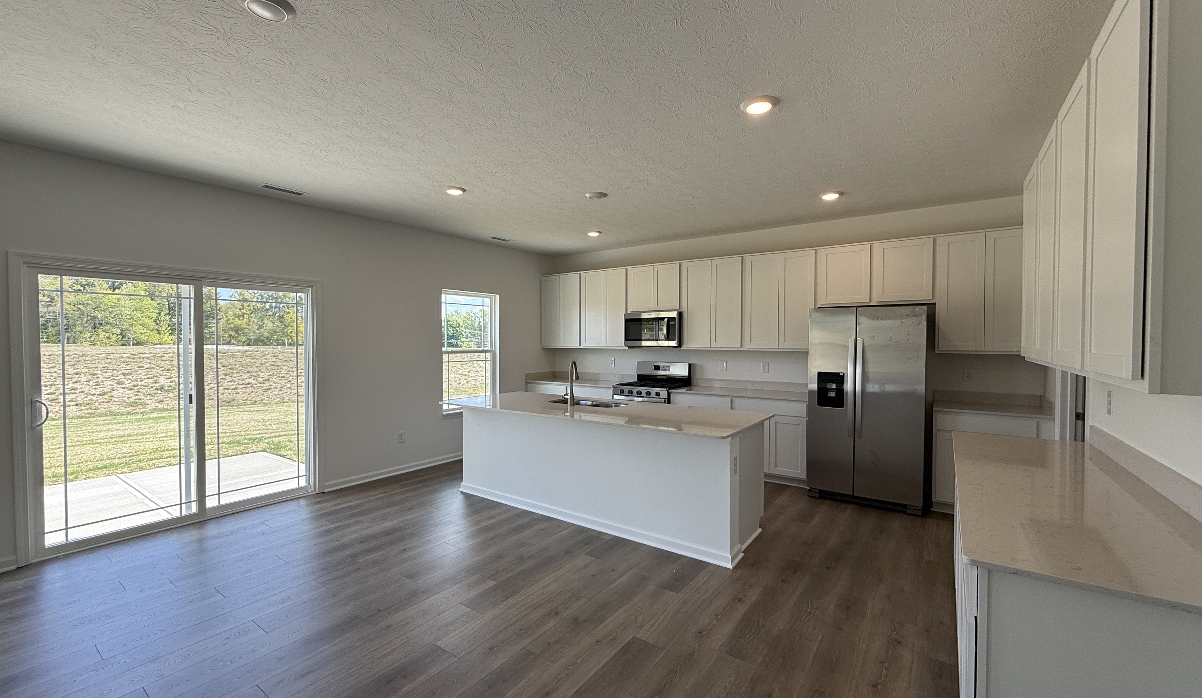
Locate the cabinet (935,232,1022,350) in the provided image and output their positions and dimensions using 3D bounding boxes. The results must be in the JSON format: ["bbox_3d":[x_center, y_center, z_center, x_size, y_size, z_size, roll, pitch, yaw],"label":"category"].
[{"bbox_3d":[3.408,-0.490,4.311,0.712,1.056,0.329,1,2,36],"label":"cabinet"}]

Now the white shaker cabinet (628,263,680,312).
[{"bbox_3d":[0.749,-0.766,6.253,0.770,0.598,0.330,1,1,35],"label":"white shaker cabinet"}]

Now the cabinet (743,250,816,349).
[{"bbox_3d":[1.994,-0.514,5.371,0.767,1.068,0.330,1,1,35],"label":"cabinet"}]

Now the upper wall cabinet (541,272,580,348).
[{"bbox_3d":[-0.488,-0.543,7.092,0.743,1.056,0.329,1,2,36],"label":"upper wall cabinet"}]

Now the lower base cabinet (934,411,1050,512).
[{"bbox_3d":[3.345,0.976,4.225,0.752,0.876,0.602,1,2,36],"label":"lower base cabinet"}]

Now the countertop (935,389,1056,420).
[{"bbox_3d":[3.360,0.472,4.227,0.762,0.131,0.642,1,1,35],"label":"countertop"}]

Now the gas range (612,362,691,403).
[{"bbox_3d":[0.631,0.780,6.086,0.763,1.199,0.675,1,2,36],"label":"gas range"}]

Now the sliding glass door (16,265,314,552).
[{"bbox_3d":[-3.301,0.409,3.959,0.120,2.000,1.805,1,1,35],"label":"sliding glass door"}]

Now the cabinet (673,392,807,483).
[{"bbox_3d":[1.603,0.950,5.500,1.522,0.875,0.622,1,1,35],"label":"cabinet"}]

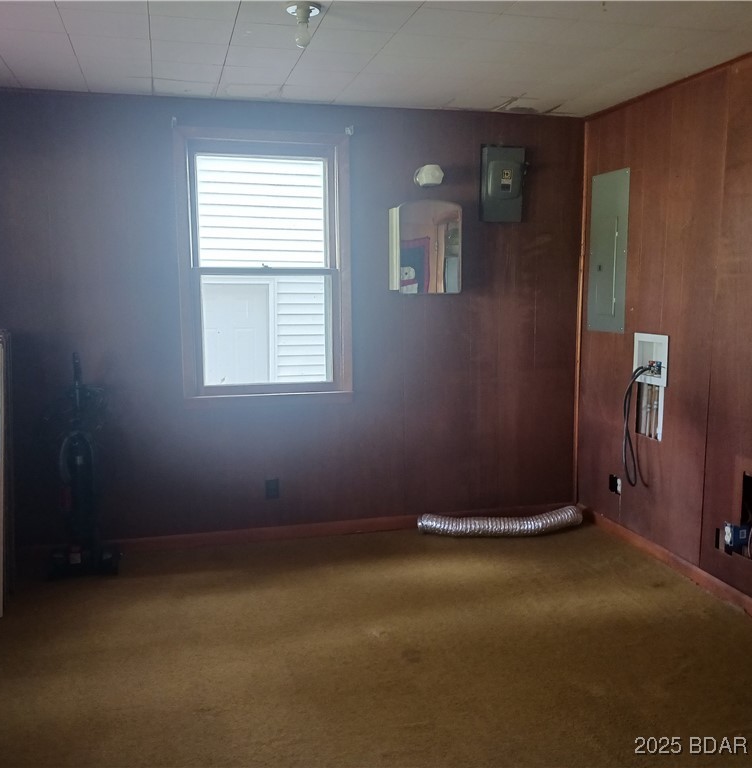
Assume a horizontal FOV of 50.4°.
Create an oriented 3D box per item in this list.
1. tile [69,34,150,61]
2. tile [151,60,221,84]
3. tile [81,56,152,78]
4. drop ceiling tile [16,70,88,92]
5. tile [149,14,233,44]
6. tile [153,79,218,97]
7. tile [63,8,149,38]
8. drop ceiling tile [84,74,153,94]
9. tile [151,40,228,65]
[{"bbox_3d":[-1.069,-1.369,3.234,0.303,0.018,0.303,-2,7,-15],"label":"tile"},{"bbox_3d":[-0.852,-1.417,3.601,0.303,0.018,0.303,-2,7,-15],"label":"tile"},{"bbox_3d":[-1.146,-1.405,3.524,0.303,0.018,0.303,-2,7,-15],"label":"tile"},{"bbox_3d":[-1.522,-1.430,3.750,0.303,0.018,0.321,-2,7,-15],"label":"drop ceiling tile"},{"bbox_3d":[-0.697,-1.344,3.020,0.305,0.018,0.305,-2,8,-14],"label":"tile"},{"bbox_3d":[-0.930,-1.457,3.907,0.305,0.018,0.323,-2,8,-14],"label":"tile"},{"bbox_3d":[-0.992,-1.334,2.945,0.303,0.018,0.303,-2,7,-15],"label":"tile"},{"bbox_3d":[-1.227,-1.442,3.828,0.303,0.018,0.321,-2,7,-15],"label":"drop ceiling tile"},{"bbox_3d":[-0.774,-1.381,3.312,0.305,0.018,0.305,-2,8,-14],"label":"tile"}]

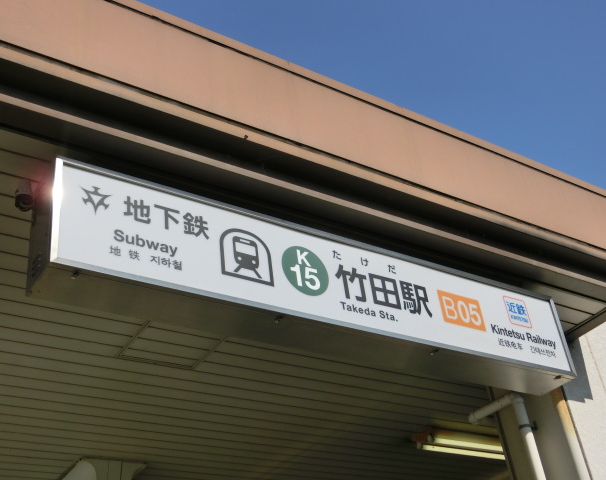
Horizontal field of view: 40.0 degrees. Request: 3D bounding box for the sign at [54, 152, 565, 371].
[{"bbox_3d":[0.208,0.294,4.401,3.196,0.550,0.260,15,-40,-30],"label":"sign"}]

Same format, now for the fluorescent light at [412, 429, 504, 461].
[{"bbox_3d":[1.526,1.847,7.420,1.240,0.104,0.235,15,-40,-30],"label":"fluorescent light"}]

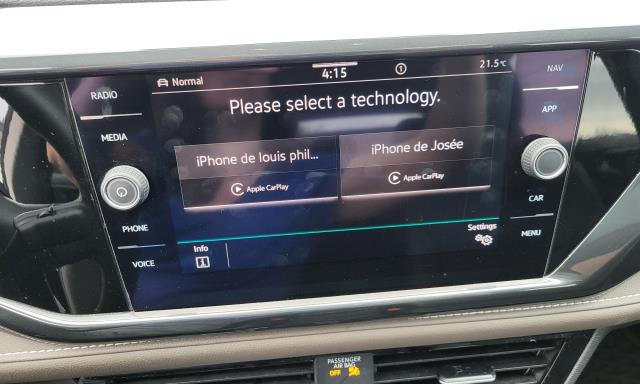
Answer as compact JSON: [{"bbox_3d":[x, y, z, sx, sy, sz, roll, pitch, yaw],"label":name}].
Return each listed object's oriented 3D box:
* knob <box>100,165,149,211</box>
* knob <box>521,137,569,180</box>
[{"bbox_3d":[-0.096,-0.001,0.235,0.021,0.021,0.012,-4,19,-3],"label":"knob"},{"bbox_3d":[0.115,-0.016,0.245,0.021,0.021,0.012,-4,19,-3],"label":"knob"}]

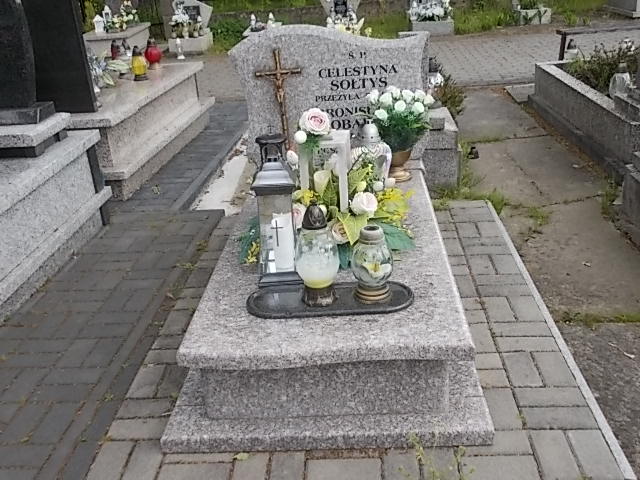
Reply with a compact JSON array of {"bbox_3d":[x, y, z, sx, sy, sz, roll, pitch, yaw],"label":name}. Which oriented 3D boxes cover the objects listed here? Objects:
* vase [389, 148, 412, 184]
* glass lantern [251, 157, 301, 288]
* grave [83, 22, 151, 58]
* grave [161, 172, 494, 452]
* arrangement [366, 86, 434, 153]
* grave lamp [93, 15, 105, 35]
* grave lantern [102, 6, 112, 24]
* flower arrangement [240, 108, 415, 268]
[{"bbox_3d":[0.365,-0.359,3.228,0.120,0.160,0.120,-1,23,4],"label":"vase"},{"bbox_3d":[-0.133,-0.088,2.252,0.150,0.465,0.150,-1,23,4],"label":"glass lantern"},{"bbox_3d":[-3.011,-3.002,10.546,0.720,0.300,1.750,-4,23,-2],"label":"grave"},{"bbox_3d":[0.057,0.117,2.703,0.930,0.295,1.720,-1,23,4],"label":"grave"},{"bbox_3d":[0.356,-0.537,3.150,0.320,0.300,0.300,-1,23,4],"label":"arrangement"},{"bbox_3d":[-3.230,-3.154,10.222,0.155,0.255,0.150,-4,23,-2],"label":"grave lamp"},{"bbox_3d":[-3.463,-3.657,11.504,0.120,0.337,0.120,-4,22,0],"label":"grave lantern"},{"bbox_3d":[0.029,-0.206,2.514,0.590,0.460,0.400,-1,23,4],"label":"flower arrangement"}]

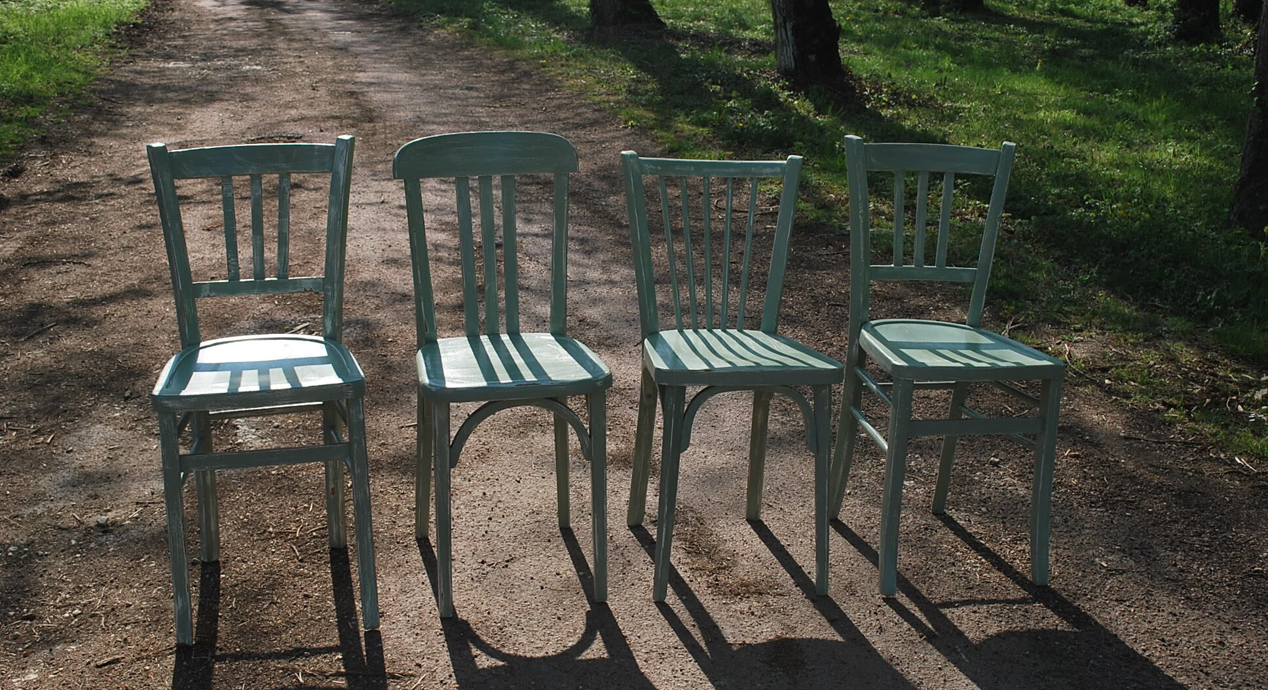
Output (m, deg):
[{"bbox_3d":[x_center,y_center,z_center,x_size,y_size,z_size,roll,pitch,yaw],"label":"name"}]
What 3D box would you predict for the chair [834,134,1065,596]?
[{"bbox_3d":[0.630,0.020,3.181,0.380,0.867,0.473,-2,14,-12],"label":"chair"}]

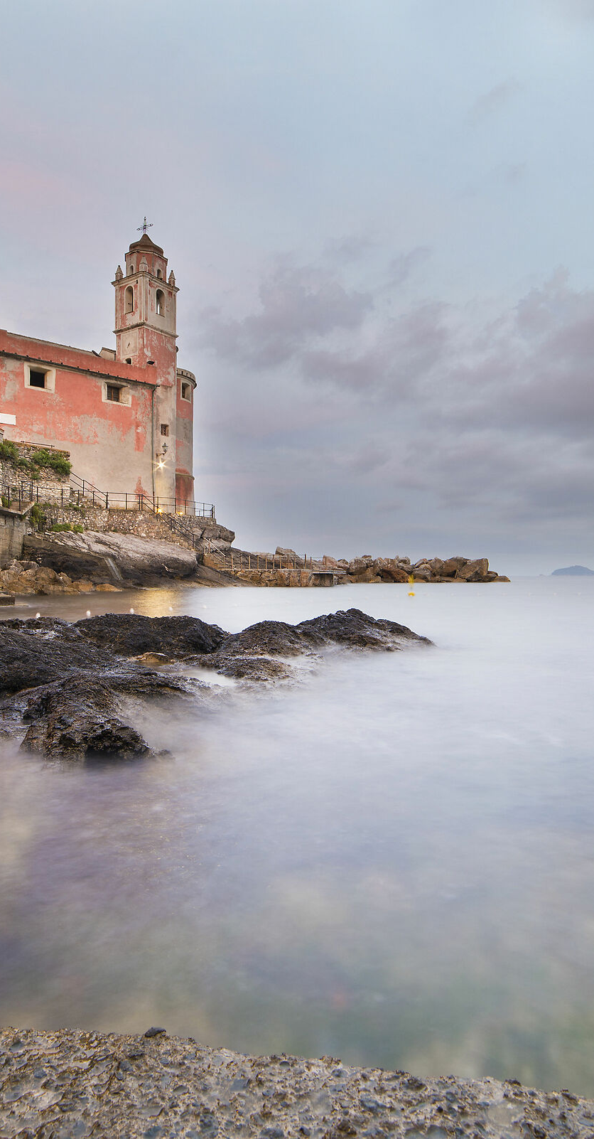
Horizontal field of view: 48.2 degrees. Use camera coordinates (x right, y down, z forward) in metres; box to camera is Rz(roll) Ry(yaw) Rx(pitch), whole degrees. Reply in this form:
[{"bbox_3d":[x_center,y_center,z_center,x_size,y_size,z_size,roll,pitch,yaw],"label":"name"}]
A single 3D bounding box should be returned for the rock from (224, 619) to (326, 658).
[{"bbox_3d":[-0.250,0.743,7.600,1.150,0.400,0.950,0,-1,-10],"label":"rock"}]

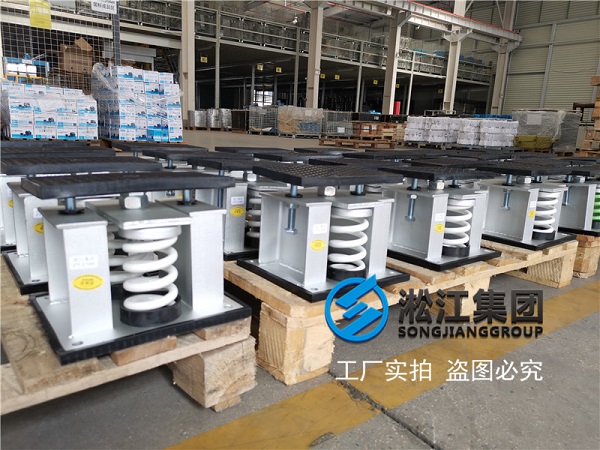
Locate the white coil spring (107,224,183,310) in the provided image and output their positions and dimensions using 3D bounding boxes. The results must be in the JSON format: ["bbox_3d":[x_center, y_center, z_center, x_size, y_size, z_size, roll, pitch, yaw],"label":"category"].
[{"bbox_3d":[-0.218,0.062,0.685,0.078,0.106,0.078,-7,14,-37],"label":"white coil spring"}]

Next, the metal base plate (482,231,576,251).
[{"bbox_3d":[0.684,0.031,1.480,0.268,0.013,0.250,-6,15,-39],"label":"metal base plate"}]

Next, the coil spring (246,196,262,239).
[{"bbox_3d":[-0.084,-0.024,1.133,0.075,0.104,0.075,-6,14,-38],"label":"coil spring"}]

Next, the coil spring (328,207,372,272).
[{"bbox_3d":[0.096,0.028,0.924,0.076,0.108,0.076,3,11,-1],"label":"coil spring"}]

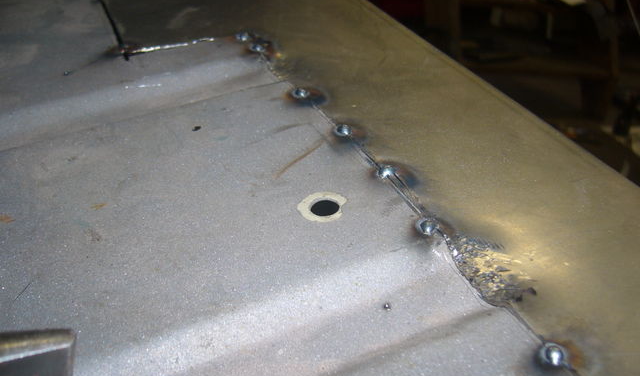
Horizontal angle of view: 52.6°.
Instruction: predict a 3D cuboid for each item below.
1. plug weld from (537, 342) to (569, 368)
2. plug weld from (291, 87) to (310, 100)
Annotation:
[{"bbox_3d":[0.070,0.050,0.195,0.009,0.003,0.009,1,38,0],"label":"plug weld"},{"bbox_3d":[-0.010,-0.046,0.317,0.009,0.003,0.009,1,38,0],"label":"plug weld"}]

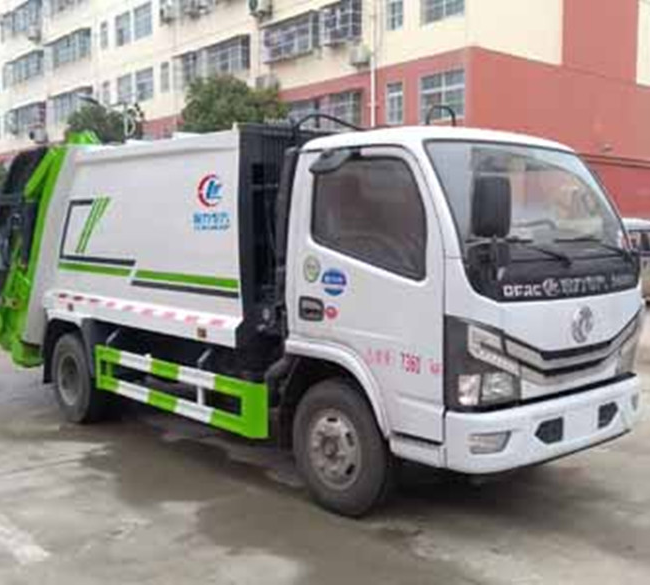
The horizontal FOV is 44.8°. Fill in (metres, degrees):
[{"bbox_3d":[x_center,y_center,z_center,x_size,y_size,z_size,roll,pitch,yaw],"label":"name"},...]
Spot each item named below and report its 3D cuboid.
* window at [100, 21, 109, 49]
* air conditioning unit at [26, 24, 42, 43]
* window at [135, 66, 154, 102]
[{"bbox_3d":[-11.781,-13.748,42.159,0.150,1.350,0.850,-4,6,-42],"label":"window"},{"bbox_3d":[-17.575,-15.670,47.717,0.360,0.650,0.880,-4,6,-42],"label":"air conditioning unit"},{"bbox_3d":[-9.004,-10.376,39.343,0.150,1.500,1.750,-4,6,-42],"label":"window"}]

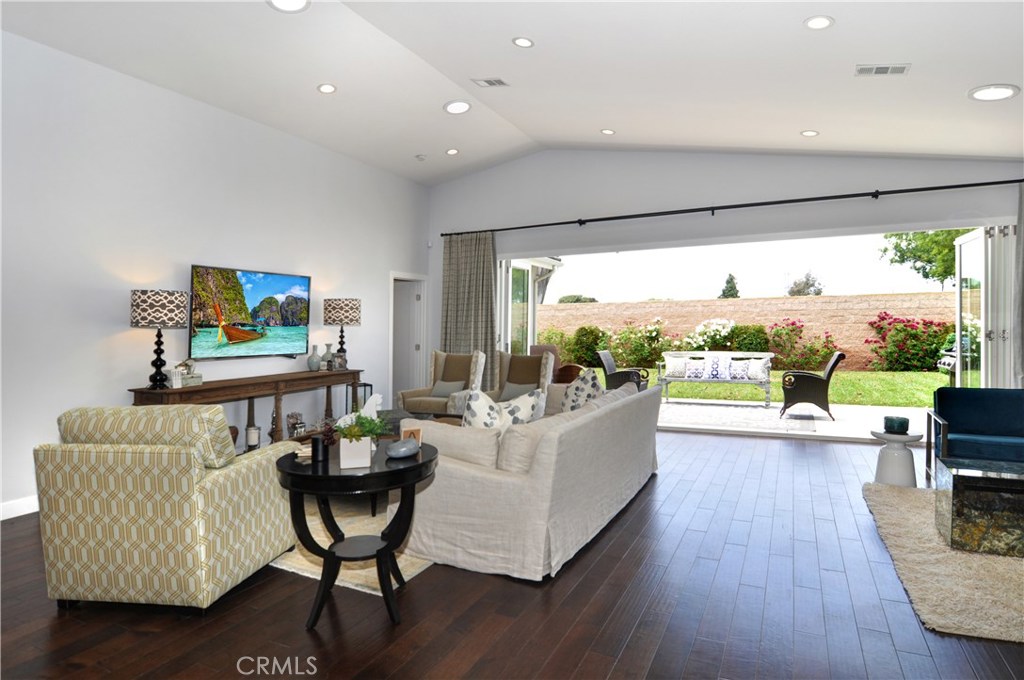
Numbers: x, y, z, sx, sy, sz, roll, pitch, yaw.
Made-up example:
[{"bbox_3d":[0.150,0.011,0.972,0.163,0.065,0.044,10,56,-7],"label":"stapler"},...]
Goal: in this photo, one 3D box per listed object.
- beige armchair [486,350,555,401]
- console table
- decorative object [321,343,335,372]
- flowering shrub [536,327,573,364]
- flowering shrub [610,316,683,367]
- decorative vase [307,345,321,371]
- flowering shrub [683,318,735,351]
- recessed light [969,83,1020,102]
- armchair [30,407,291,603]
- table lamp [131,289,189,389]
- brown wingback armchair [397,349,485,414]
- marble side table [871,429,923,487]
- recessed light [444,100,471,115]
[{"bbox_3d":[-0.012,0.677,6.490,0.800,1.060,0.870,0,1,29],"label":"beige armchair"},{"bbox_3d":[-2.472,0.817,5.142,0.500,0.850,2.220,0,1,27],"label":"console table"},{"bbox_3d":[-2.133,0.204,5.950,0.150,0.300,0.150,0,2,29],"label":"decorative object"},{"bbox_3d":[1.330,0.219,16.000,1.200,1.300,1.100,0,2,27],"label":"flowering shrub"},{"bbox_3d":[3.995,0.075,15.300,2.100,1.600,1.400,1,2,29],"label":"flowering shrub"},{"bbox_3d":[-2.205,0.198,5.686,0.140,0.285,0.140,1,2,29],"label":"decorative vase"},{"bbox_3d":[5.416,0.129,14.183,1.450,1.380,1.200,0,1,24],"label":"flowering shrub"},{"bbox_3d":[3.461,-1.778,3.662,0.300,0.040,0.300,13,8,28],"label":"recessed light"},{"bbox_3d":[-1.814,0.819,2.828,0.860,0.950,0.800,0,2,10],"label":"armchair"},{"bbox_3d":[-2.947,-0.013,4.269,0.390,0.820,0.390,1,2,29],"label":"table lamp"},{"bbox_3d":[-0.932,0.672,6.940,0.800,1.060,0.870,0,1,29],"label":"brown wingback armchair"},{"bbox_3d":[3.316,1.014,4.398,0.370,0.475,0.370,1,2,29],"label":"marble side table"},{"bbox_3d":[-0.606,-2.588,5.670,0.290,0.040,0.290,-10,-4,-1],"label":"recessed light"}]

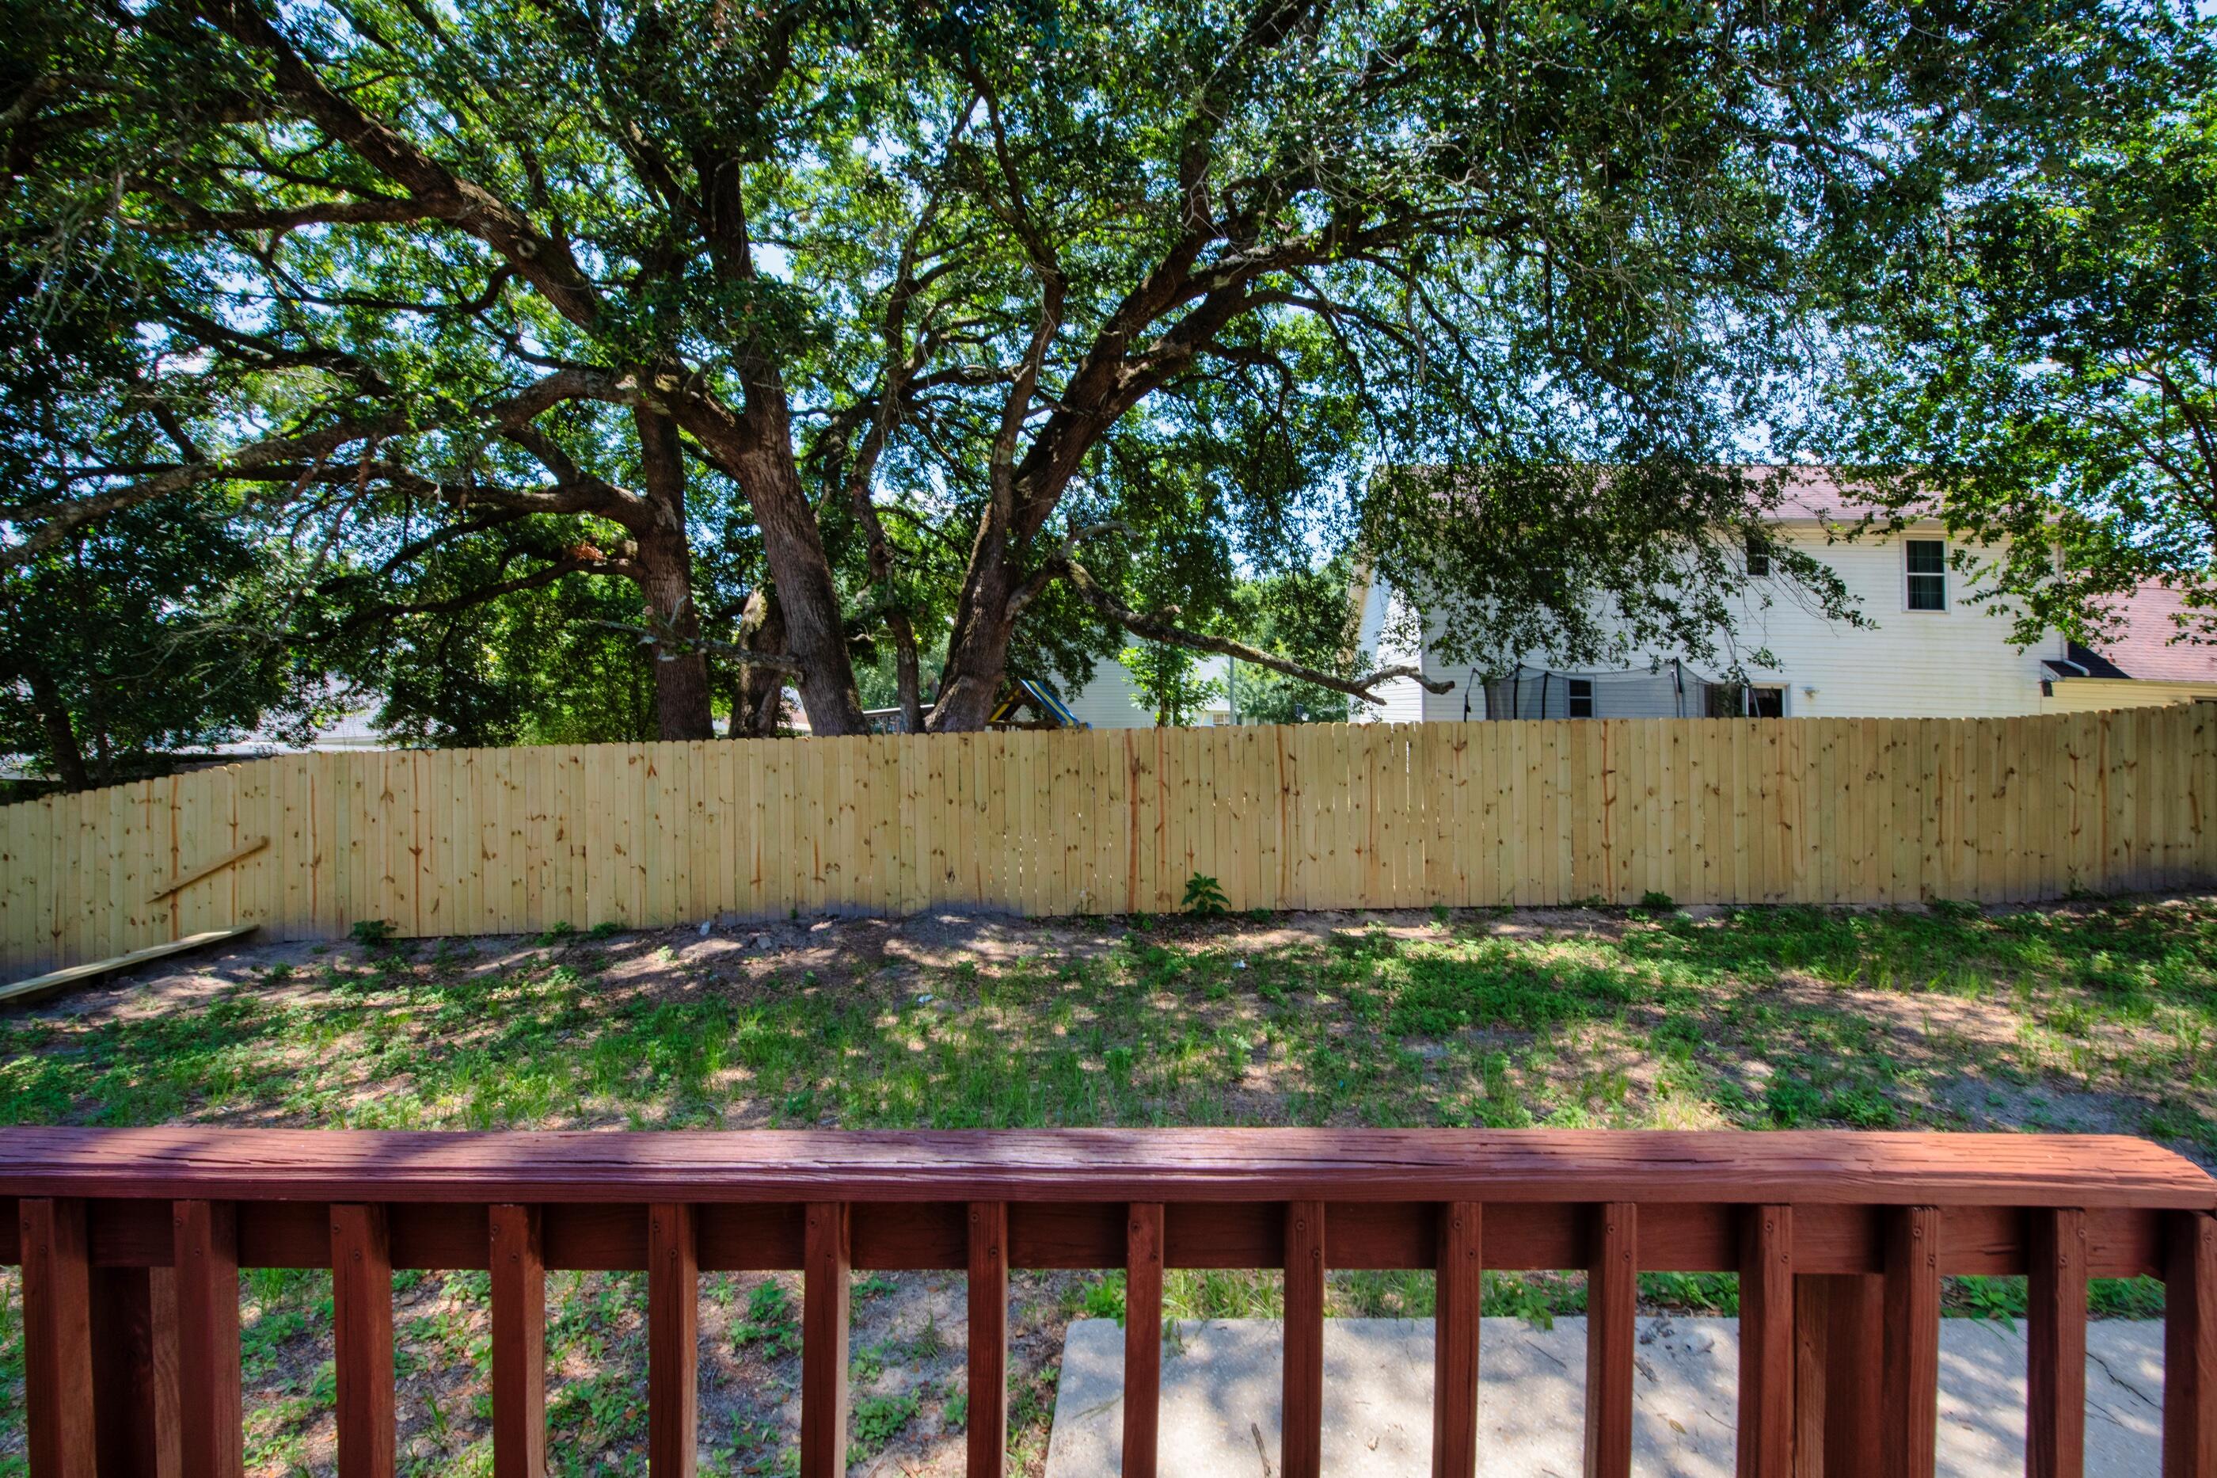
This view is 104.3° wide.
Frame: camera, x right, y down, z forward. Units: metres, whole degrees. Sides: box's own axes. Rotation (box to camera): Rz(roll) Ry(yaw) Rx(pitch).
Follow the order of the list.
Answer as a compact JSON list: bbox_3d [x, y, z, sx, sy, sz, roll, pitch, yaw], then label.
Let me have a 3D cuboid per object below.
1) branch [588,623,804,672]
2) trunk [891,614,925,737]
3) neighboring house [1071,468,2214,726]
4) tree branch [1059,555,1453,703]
[{"bbox_3d":[-5.120,-1.130,10.700,2.650,0.620,0.700,0,1,0],"label":"branch"},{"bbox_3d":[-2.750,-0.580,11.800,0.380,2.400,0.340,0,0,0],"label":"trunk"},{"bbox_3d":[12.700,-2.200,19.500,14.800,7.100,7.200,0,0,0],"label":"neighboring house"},{"bbox_3d":[1.880,-1.400,11.000,5.000,1.880,1.100,0,0,0],"label":"tree branch"}]

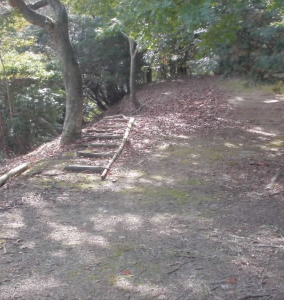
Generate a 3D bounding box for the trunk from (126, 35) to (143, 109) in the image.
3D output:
[{"bbox_3d":[-0.168,-1.738,12.700,0.330,1.700,0.310,0,6,0],"label":"trunk"}]

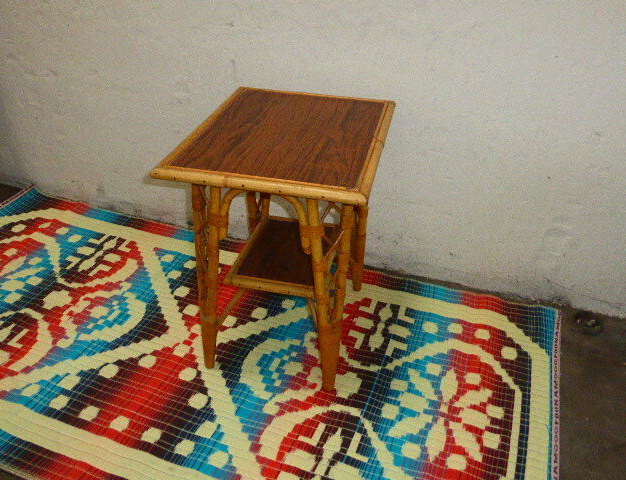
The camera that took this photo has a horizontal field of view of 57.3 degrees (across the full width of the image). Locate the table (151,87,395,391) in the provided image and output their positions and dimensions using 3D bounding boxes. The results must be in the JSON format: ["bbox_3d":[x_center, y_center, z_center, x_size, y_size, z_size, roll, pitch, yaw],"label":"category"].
[{"bbox_3d":[-0.056,-0.006,1.422,0.415,0.569,0.527,8,33,10],"label":"table"}]

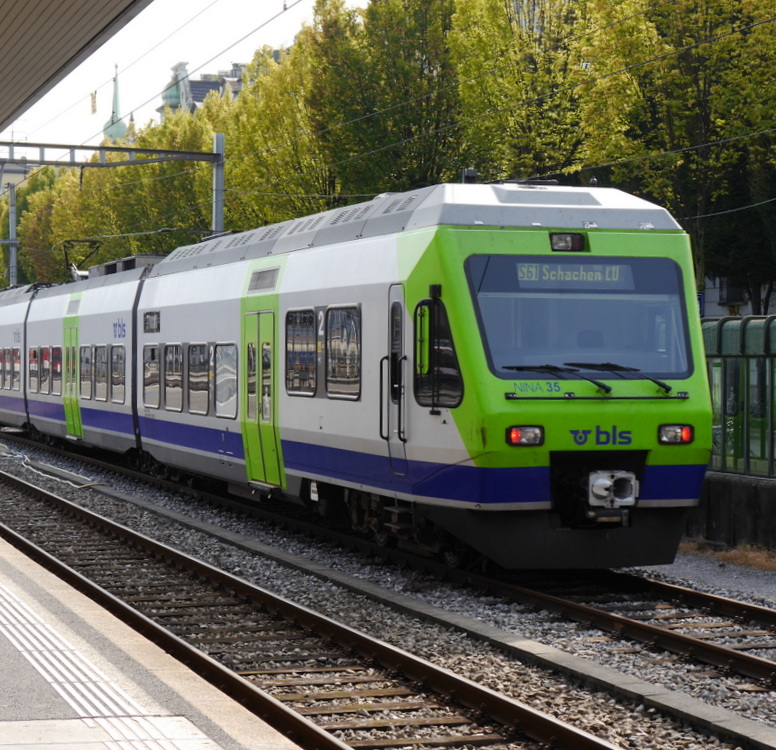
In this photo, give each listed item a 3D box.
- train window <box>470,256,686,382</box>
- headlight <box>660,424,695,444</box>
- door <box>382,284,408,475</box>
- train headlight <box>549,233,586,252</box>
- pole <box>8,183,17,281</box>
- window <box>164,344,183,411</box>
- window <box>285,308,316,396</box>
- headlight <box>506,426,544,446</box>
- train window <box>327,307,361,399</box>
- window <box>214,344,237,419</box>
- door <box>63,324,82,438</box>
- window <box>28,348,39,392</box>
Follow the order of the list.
[{"bbox_3d":[1.917,-0.562,19.316,2.260,1.280,0.180,0,-18,-18],"label":"train window"},{"bbox_3d":[2.789,0.583,19.151,0.365,0.200,0.120,0,1,-18],"label":"headlight"},{"bbox_3d":[0.123,0.059,20.895,0.120,2.040,0.600,0,1,-18],"label":"door"},{"bbox_3d":[1.824,-1.353,20.103,0.385,0.195,0.130,0,1,-18],"label":"train headlight"},{"bbox_3d":[-16.755,-3.472,87.904,0.270,10.100,0.270,0,1,-18],"label":"pole"},{"bbox_3d":[-3.430,0.052,31.757,0.070,1.070,1.370,0,1,-18],"label":"window"},{"bbox_3d":[-1.032,-0.277,23.894,0.080,1.090,1.419,0,1,-18],"label":"window"},{"bbox_3d":[1.322,0.592,19.069,0.395,0.197,0.120,0,1,-18],"label":"headlight"},{"bbox_3d":[-0.476,-0.256,22.188,0.080,1.090,1.325,0,1,-18],"label":"train window"},{"bbox_3d":[-2.298,0.083,28.297,0.070,1.070,1.340,0,1,-18],"label":"window"},{"bbox_3d":[-6.489,0.131,40.590,0.150,2.260,1.700,0,0,-18],"label":"door"},{"bbox_3d":[-8.189,-0.097,45.594,0.080,1.080,1.419,0,0,-18],"label":"window"}]

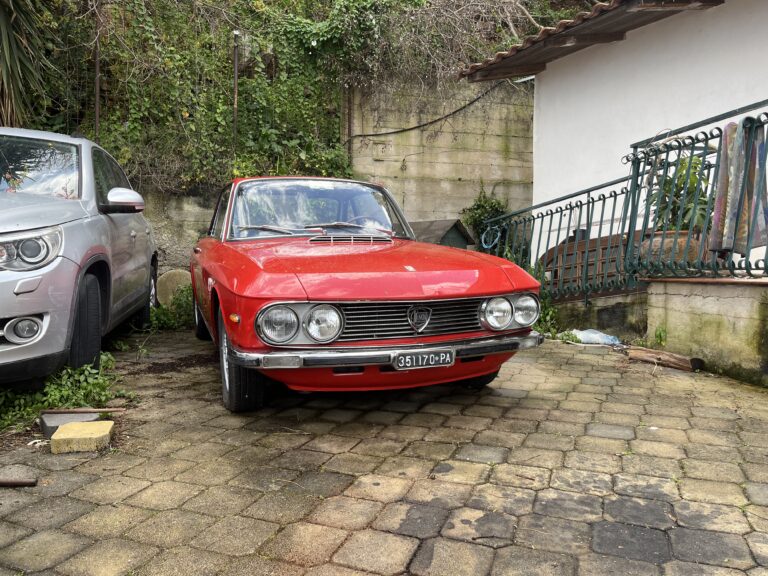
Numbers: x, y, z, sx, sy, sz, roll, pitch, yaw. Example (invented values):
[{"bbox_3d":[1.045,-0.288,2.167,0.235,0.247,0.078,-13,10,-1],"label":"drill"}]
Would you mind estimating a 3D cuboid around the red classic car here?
[{"bbox_3d":[-0.561,-0.131,4.217,1.560,1.300,3.970,-2,6,-21],"label":"red classic car"}]

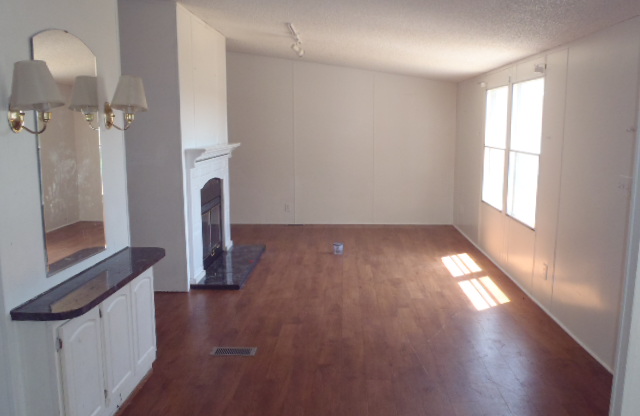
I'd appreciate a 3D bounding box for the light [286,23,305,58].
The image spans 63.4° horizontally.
[{"bbox_3d":[-0.265,-1.697,5.310,0.155,0.186,1.162,0,9,3],"label":"light"}]

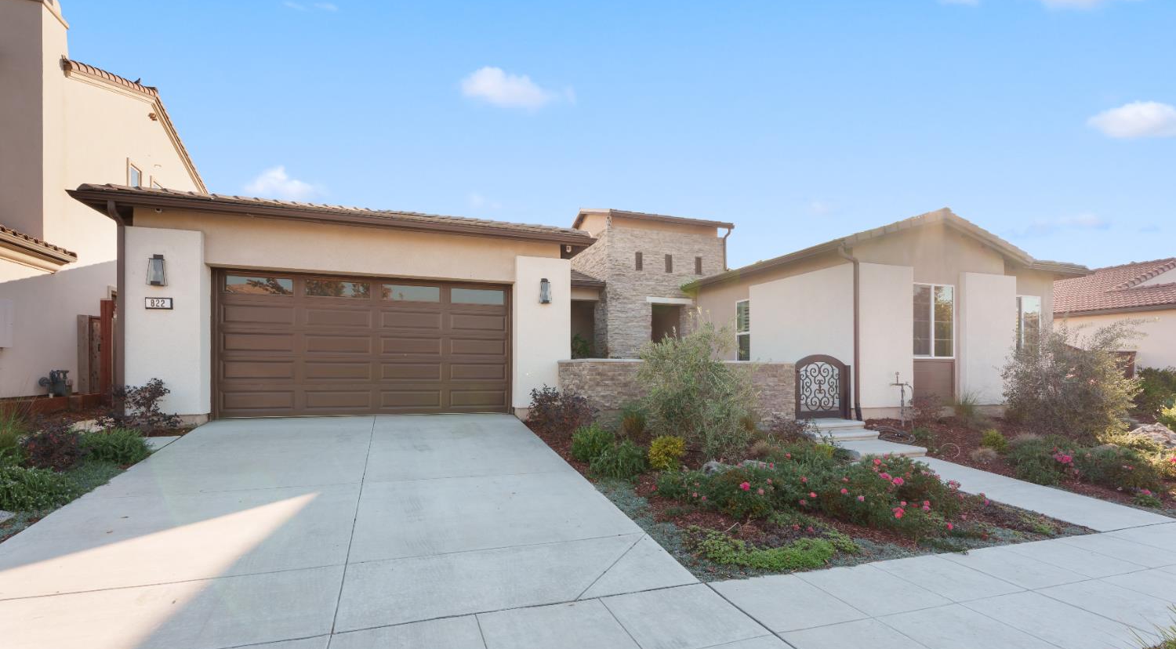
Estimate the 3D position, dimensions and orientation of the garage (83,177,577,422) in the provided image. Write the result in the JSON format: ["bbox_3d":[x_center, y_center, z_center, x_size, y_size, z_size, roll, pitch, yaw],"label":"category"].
[{"bbox_3d":[-4.550,-0.160,11.450,7.700,3.500,6.400,1,-2,-20],"label":"garage"}]

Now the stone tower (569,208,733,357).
[{"bbox_3d":[1.880,-0.620,16.700,4.000,5.600,3.900,1,-2,-20],"label":"stone tower"}]

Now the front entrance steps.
[{"bbox_3d":[4.450,1.850,8.850,1.450,0.420,1.800,1,-2,-20],"label":"front entrance steps"}]

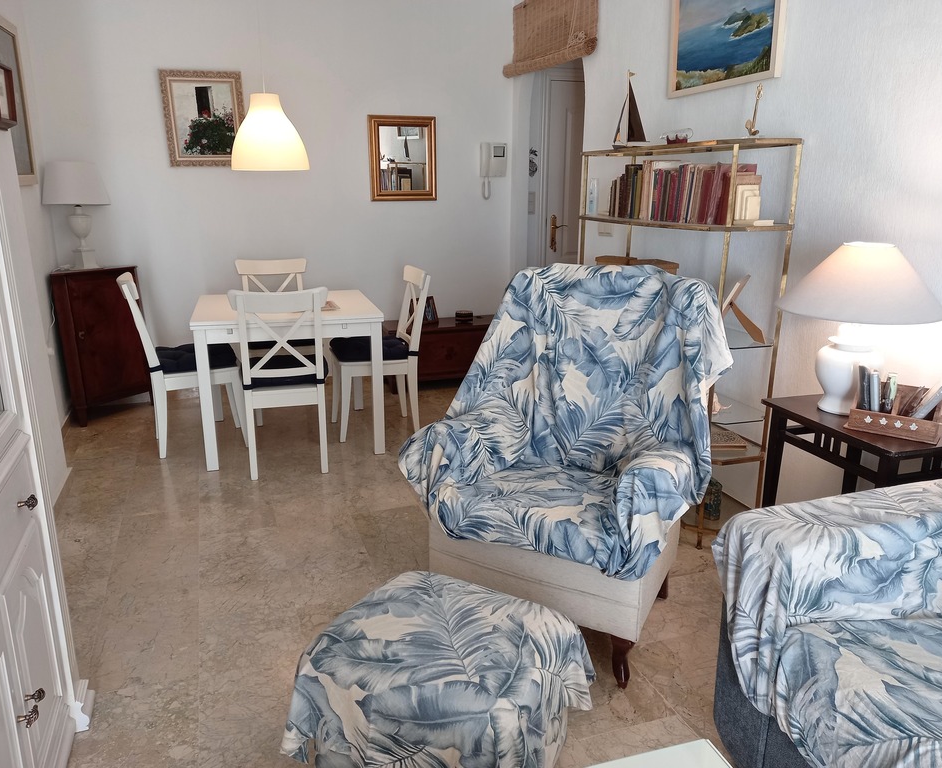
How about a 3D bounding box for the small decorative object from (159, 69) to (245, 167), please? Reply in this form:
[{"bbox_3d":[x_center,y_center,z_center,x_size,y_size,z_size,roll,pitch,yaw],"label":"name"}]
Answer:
[{"bbox_3d":[-1.679,-1.667,4.669,0.476,0.576,0.040,-5,18,-19],"label":"small decorative object"}]

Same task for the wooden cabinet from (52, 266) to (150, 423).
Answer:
[{"bbox_3d":[-2.294,-0.252,4.465,0.380,0.880,0.580,7,16,24],"label":"wooden cabinet"}]

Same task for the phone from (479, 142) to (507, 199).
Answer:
[{"bbox_3d":[0.159,-1.498,5.209,0.190,0.386,0.060,-5,15,-19],"label":"phone"}]

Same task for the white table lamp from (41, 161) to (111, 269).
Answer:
[{"bbox_3d":[-2.224,-0.950,4.197,0.391,0.605,0.391,7,16,24],"label":"white table lamp"}]

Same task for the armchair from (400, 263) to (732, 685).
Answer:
[{"bbox_3d":[0.306,0.191,2.391,0.870,1.070,0.830,8,16,27],"label":"armchair"}]

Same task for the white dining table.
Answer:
[{"bbox_3d":[-0.985,-0.066,4.044,0.900,0.740,0.885,-4,16,-15],"label":"white dining table"}]

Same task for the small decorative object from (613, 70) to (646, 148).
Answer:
[{"bbox_3d":[0.724,-1.209,3.297,0.065,0.352,0.270,-6,16,-23],"label":"small decorative object"}]

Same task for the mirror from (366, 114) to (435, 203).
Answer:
[{"bbox_3d":[-0.467,-1.562,5.141,0.479,0.564,0.035,-5,17,-18],"label":"mirror"}]

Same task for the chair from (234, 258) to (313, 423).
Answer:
[{"bbox_3d":[-1.175,-0.270,4.471,0.430,0.910,0.520,-4,16,-15],"label":"chair"}]

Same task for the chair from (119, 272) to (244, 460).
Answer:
[{"bbox_3d":[-1.500,-0.115,3.882,0.530,0.910,0.430,-6,16,-22],"label":"chair"}]

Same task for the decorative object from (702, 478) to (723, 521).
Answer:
[{"bbox_3d":[0.924,0.457,2.876,0.100,0.143,0.100,5,15,18],"label":"decorative object"}]

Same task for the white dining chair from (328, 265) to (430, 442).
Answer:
[{"bbox_3d":[-0.513,-0.185,4.167,0.520,0.910,0.430,-4,16,-15],"label":"white dining chair"}]

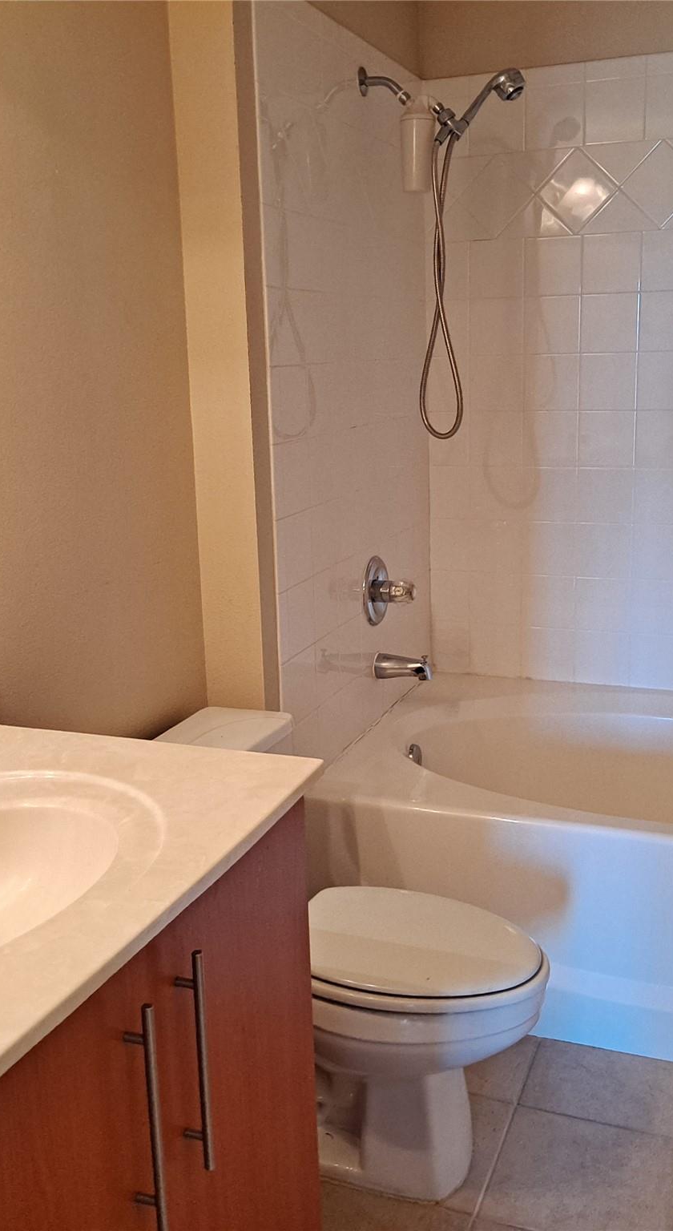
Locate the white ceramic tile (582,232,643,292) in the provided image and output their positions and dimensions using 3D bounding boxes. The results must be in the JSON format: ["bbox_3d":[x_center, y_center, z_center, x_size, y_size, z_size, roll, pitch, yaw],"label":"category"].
[{"bbox_3d":[0.721,-0.923,3.110,0.152,0.152,0.010,3,14,21],"label":"white ceramic tile"}]

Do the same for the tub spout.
[{"bbox_3d":[0.178,0.134,3.061,0.152,0.072,0.062,3,13,21],"label":"tub spout"}]

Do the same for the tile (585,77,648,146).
[{"bbox_3d":[0.718,-1.297,3.055,0.152,0.152,0.010,3,13,21],"label":"tile"}]

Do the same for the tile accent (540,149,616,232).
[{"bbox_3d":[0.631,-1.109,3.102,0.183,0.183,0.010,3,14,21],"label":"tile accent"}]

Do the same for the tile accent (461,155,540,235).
[{"bbox_3d":[0.438,-1.131,3.207,0.208,0.208,0.010,3,13,21],"label":"tile accent"}]

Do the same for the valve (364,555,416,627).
[{"bbox_3d":[0.152,-0.059,3.027,0.107,0.178,0.178,3,13,21],"label":"valve"}]

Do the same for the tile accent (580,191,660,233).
[{"bbox_3d":[0.743,-1.060,3.100,0.212,0.108,0.010,3,13,21],"label":"tile accent"}]

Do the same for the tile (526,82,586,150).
[{"bbox_3d":[0.567,-1.292,3.083,0.152,0.152,0.010,3,14,21],"label":"tile"}]

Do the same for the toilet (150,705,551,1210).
[{"bbox_3d":[0.013,0.623,2.187,0.765,0.733,0.490,3,14,21],"label":"toilet"}]

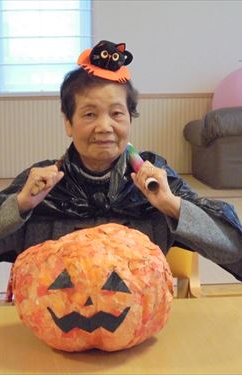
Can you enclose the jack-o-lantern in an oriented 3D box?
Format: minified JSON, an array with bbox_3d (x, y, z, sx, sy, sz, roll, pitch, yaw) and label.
[{"bbox_3d":[-0.052,0.181,1.690,0.296,0.225,0.265,-1,9,-2],"label":"jack-o-lantern"}]

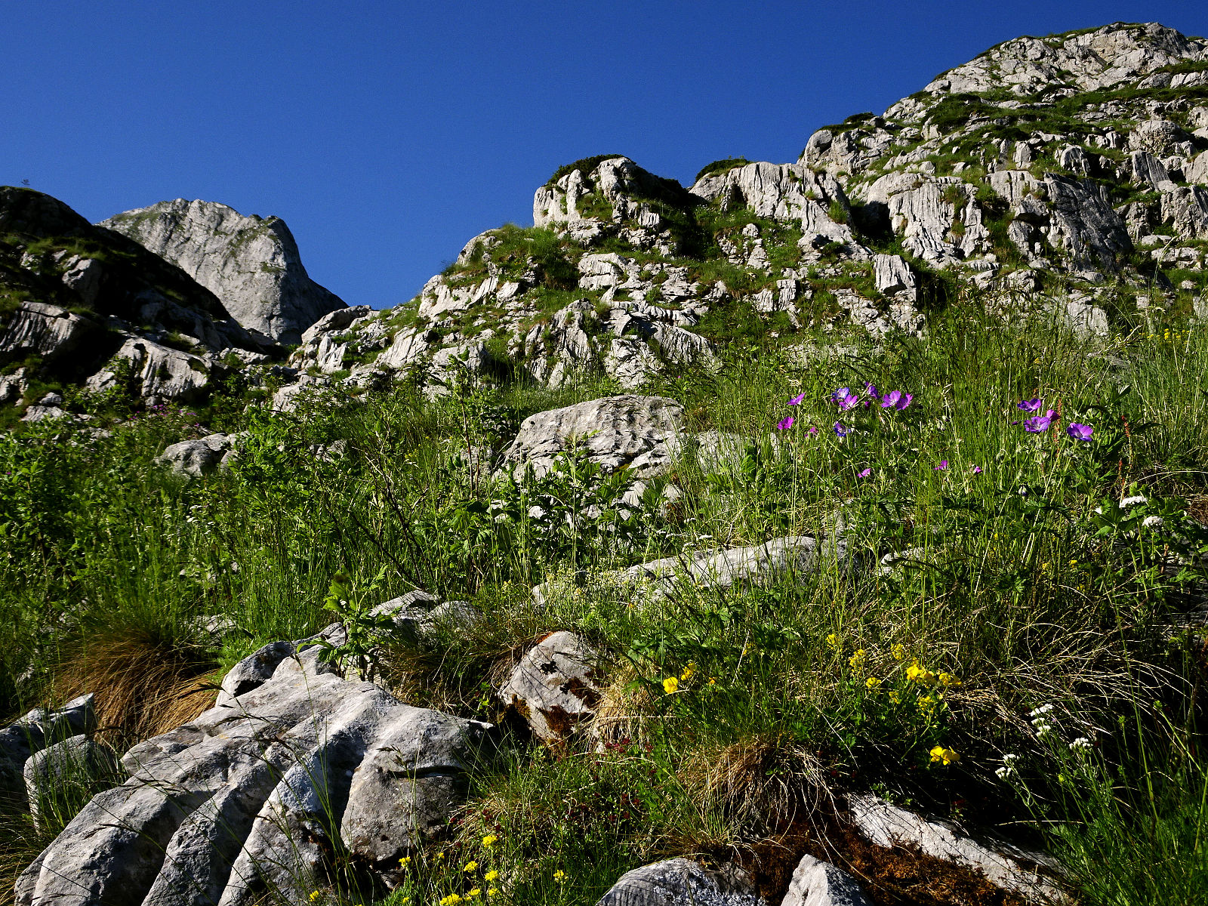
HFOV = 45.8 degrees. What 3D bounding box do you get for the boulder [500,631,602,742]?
[{"bbox_3d":[-0.078,0.343,2.100,0.155,0.155,0.150,0,-8,0],"label":"boulder"}]

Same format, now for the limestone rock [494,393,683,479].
[{"bbox_3d":[-0.035,-0.046,4.250,0.550,0.250,0.380,0,-8,0],"label":"limestone rock"}]

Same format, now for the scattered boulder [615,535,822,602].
[{"bbox_3d":[0.228,0.230,2.850,0.410,0.120,0.220,1,-8,-6],"label":"scattered boulder"}]

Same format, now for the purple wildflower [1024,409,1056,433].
[{"bbox_3d":[0.517,-0.038,1.700,0.037,0.027,0.032,-2,-8,14],"label":"purple wildflower"}]

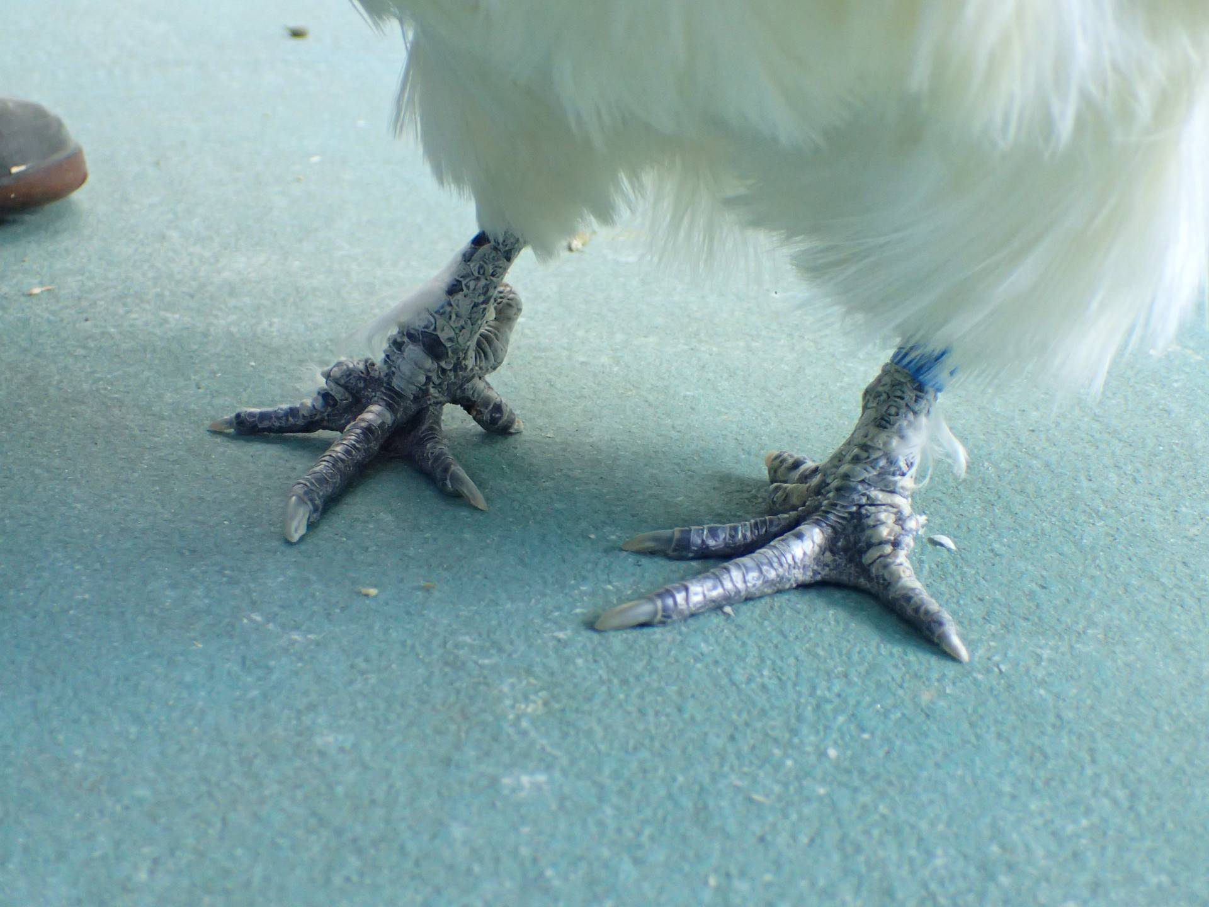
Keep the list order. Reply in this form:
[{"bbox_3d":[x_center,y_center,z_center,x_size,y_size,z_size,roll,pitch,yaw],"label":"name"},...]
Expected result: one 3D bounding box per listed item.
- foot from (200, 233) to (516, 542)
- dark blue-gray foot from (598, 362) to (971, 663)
[{"bbox_3d":[-0.062,-0.022,0.396,0.085,0.046,0.097,8,27,16],"label":"foot"},{"bbox_3d":[0.041,0.011,0.331,0.085,0.043,0.072,-13,28,-25],"label":"dark blue-gray foot"}]

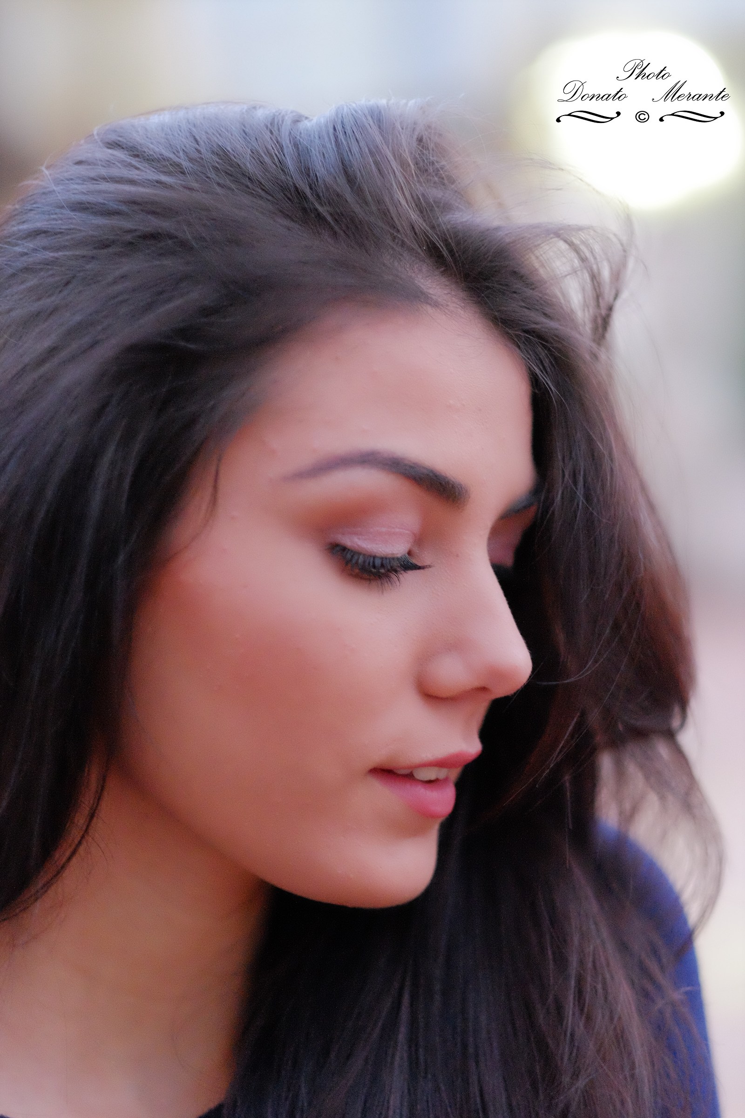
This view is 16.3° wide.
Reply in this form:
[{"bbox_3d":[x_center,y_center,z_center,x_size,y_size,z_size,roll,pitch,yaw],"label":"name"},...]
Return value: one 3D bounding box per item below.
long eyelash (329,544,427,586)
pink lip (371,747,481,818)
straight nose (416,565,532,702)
[{"bbox_3d":[0.002,0.002,0.810,0.031,0.012,0.012,8,1,-42],"label":"long eyelash"},{"bbox_3d":[0.021,0.070,0.820,0.022,0.023,0.049,7,-5,36],"label":"pink lip"},{"bbox_3d":[0.035,0.024,0.820,0.028,0.043,0.034,7,-5,36],"label":"straight nose"}]

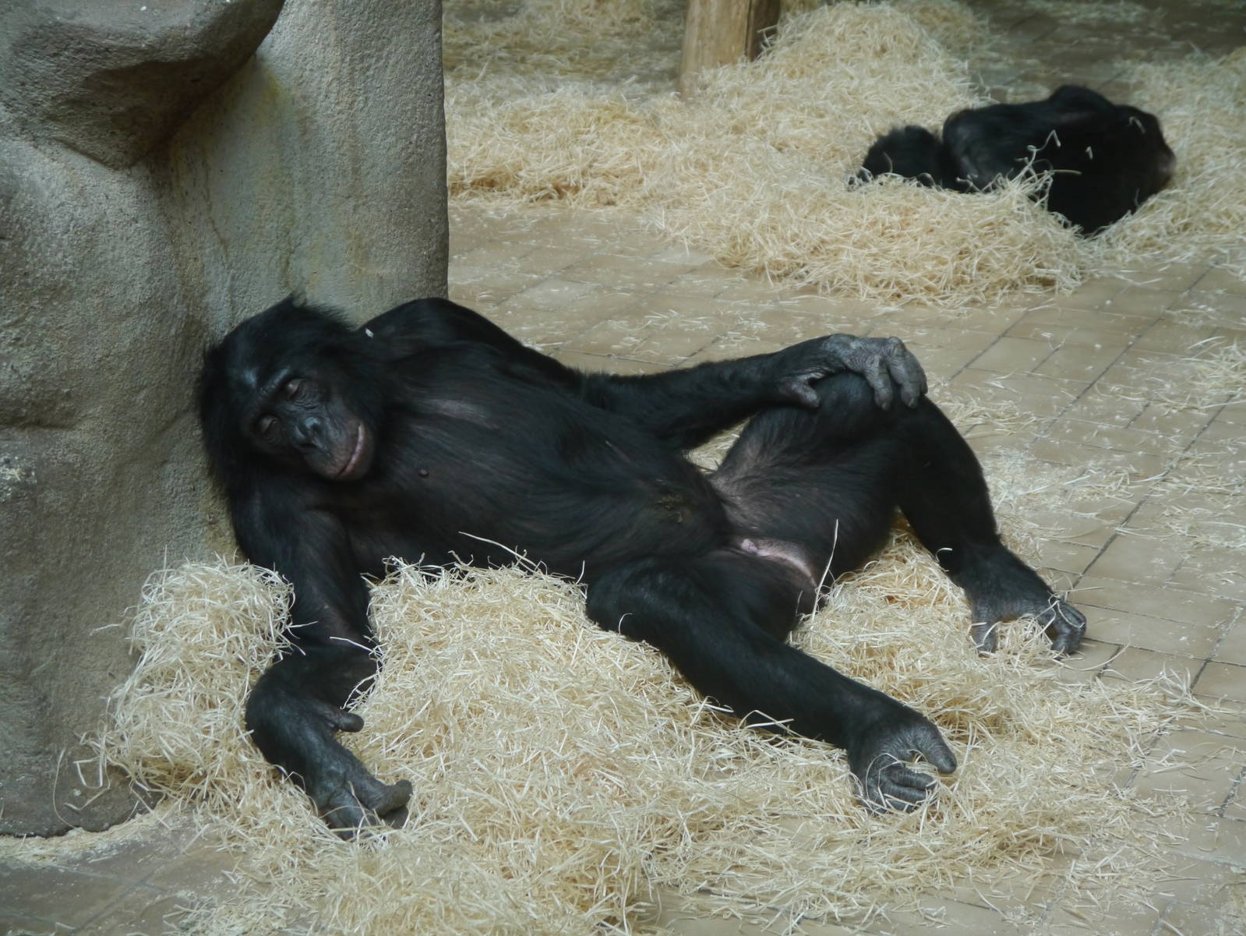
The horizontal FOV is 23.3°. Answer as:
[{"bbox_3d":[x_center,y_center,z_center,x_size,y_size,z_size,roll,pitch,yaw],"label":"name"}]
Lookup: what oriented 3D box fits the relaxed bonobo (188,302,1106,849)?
[{"bbox_3d":[0.021,0.073,3.264,1.020,0.410,0.700,1,17,0],"label":"relaxed bonobo"}]

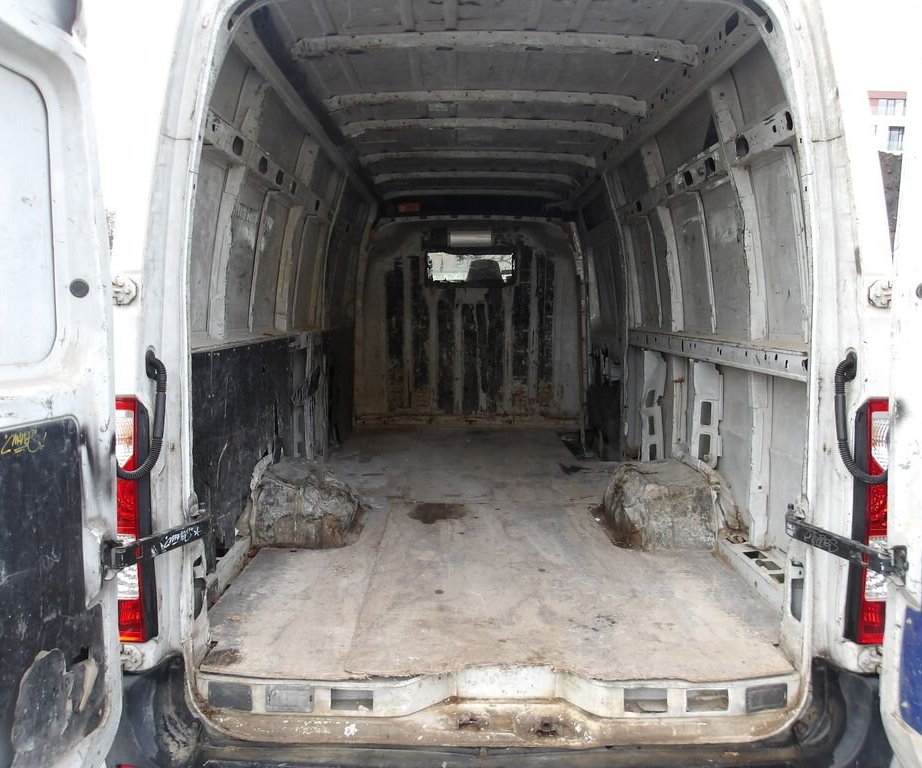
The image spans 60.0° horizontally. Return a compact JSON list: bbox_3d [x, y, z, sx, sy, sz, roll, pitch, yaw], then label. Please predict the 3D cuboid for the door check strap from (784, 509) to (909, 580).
[{"bbox_3d":[0.903,0.378,1.889,0.045,0.075,0.315,-2,6,-23],"label":"door check strap"}]

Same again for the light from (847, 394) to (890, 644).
[{"bbox_3d":[1.051,0.329,2.002,0.150,0.610,0.130,0,5,0],"label":"light"}]

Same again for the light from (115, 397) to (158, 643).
[{"bbox_3d":[-0.839,0.329,1.989,0.150,0.610,0.130,0,5,0],"label":"light"}]

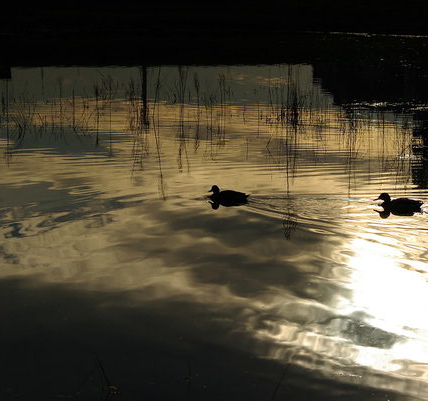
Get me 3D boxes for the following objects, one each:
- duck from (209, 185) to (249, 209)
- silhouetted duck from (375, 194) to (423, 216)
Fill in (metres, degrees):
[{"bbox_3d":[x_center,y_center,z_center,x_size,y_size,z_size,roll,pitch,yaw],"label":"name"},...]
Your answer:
[{"bbox_3d":[0.152,-0.036,17.200,0.465,0.200,0.190,4,10,25],"label":"duck"},{"bbox_3d":[1.763,0.038,16.700,0.490,0.200,0.190,3,10,16],"label":"silhouetted duck"}]

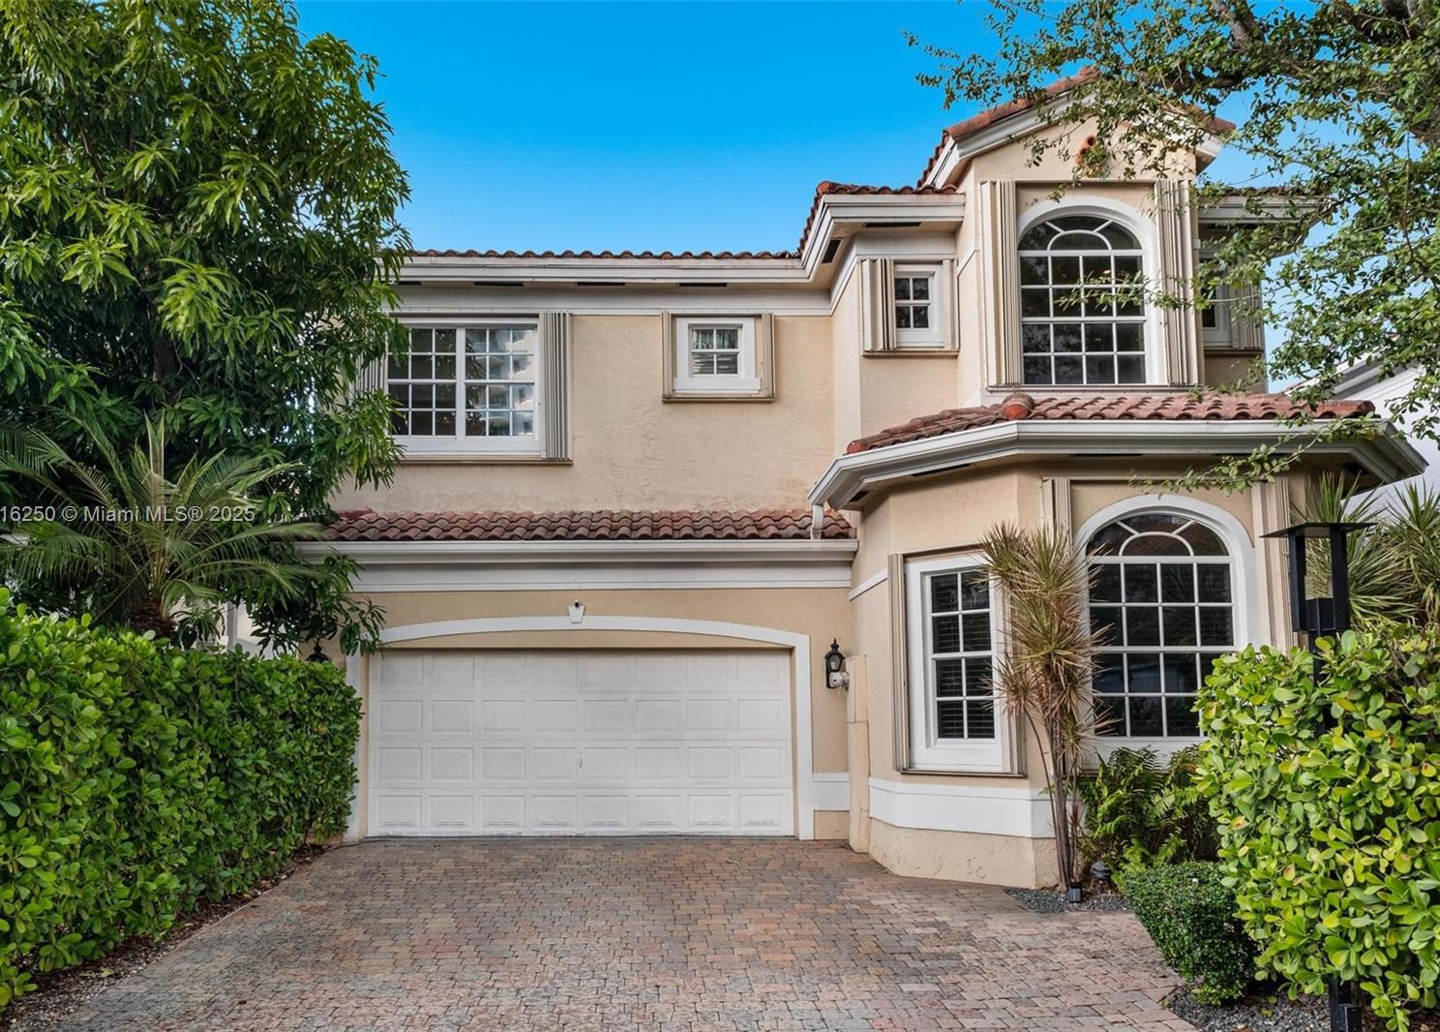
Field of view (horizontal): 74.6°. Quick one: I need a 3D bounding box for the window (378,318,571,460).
[{"bbox_3d":[-3.074,-1.605,11.900,2.360,1.800,0.170,-1,-5,0],"label":"window"}]

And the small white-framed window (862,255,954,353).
[{"bbox_3d":[2.032,-2.257,10.150,1.030,1.050,0.170,0,-5,-3],"label":"small white-framed window"}]

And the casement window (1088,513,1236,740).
[{"bbox_3d":[3.763,0.941,8.050,1.220,1.890,0.120,-1,-5,0],"label":"casement window"}]

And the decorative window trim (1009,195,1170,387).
[{"bbox_3d":[3.704,-2.234,9.450,1.530,1.900,0.170,0,-5,-3],"label":"decorative window trim"}]

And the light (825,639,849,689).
[{"bbox_3d":[1.274,1.628,10.400,0.240,0.540,0.260,0,-5,-3],"label":"light"}]

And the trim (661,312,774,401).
[{"bbox_3d":[-0.022,-1.942,11.600,1.360,1.090,0.160,0,-5,-3],"label":"trim"}]

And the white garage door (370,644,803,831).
[{"bbox_3d":[-1.588,2.581,10.800,4.850,2.130,0.120,-1,-5,0],"label":"white garage door"}]

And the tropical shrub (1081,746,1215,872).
[{"bbox_3d":[3.374,2.346,7.400,1.100,1.050,0.900,0,-5,-3],"label":"tropical shrub"}]

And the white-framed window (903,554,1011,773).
[{"bbox_3d":[2.102,1.296,8.450,1.030,1.900,0.150,-5,-7,41],"label":"white-framed window"}]

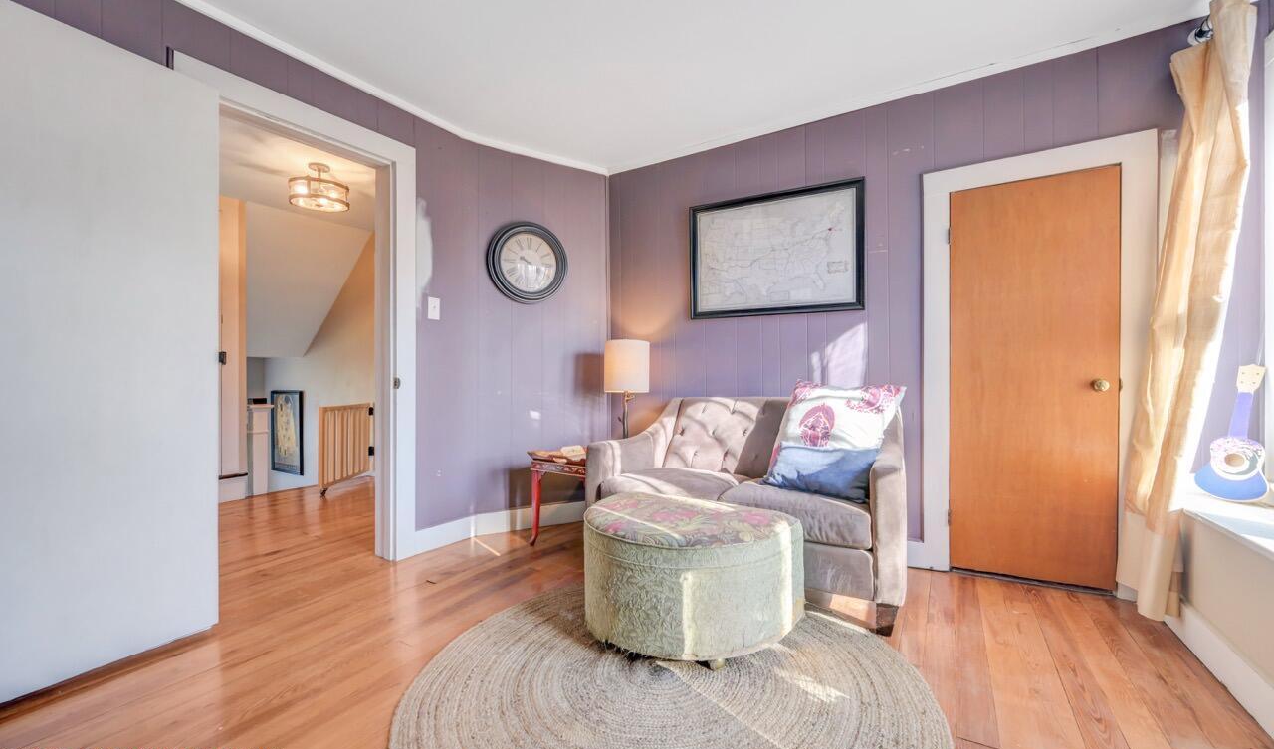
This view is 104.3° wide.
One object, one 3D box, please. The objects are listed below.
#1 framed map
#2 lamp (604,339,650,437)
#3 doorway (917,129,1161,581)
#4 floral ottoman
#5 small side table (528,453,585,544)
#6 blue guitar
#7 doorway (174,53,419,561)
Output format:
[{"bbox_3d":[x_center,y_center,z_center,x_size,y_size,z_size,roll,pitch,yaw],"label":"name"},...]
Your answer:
[{"bbox_3d":[0.755,-0.685,2.831,0.990,0.690,0.035,0,0,30],"label":"framed map"},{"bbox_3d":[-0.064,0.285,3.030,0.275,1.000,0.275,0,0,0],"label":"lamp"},{"bbox_3d":[1.795,-0.025,2.270,0.830,1.950,0.110,0,0,30],"label":"doorway"},{"bbox_3d":[0.167,0.730,1.850,0.760,0.420,0.570,0,0,30],"label":"floral ottoman"},{"bbox_3d":[-0.310,0.685,2.850,0.420,0.530,0.480,0,0,30],"label":"small side table"},{"bbox_3d":[2.290,0.230,1.890,0.190,0.550,0.065,10,-3,34],"label":"blue guitar"},{"bbox_3d":[-1.500,-0.120,2.255,0.160,2.140,0.950,0,0,34],"label":"doorway"}]

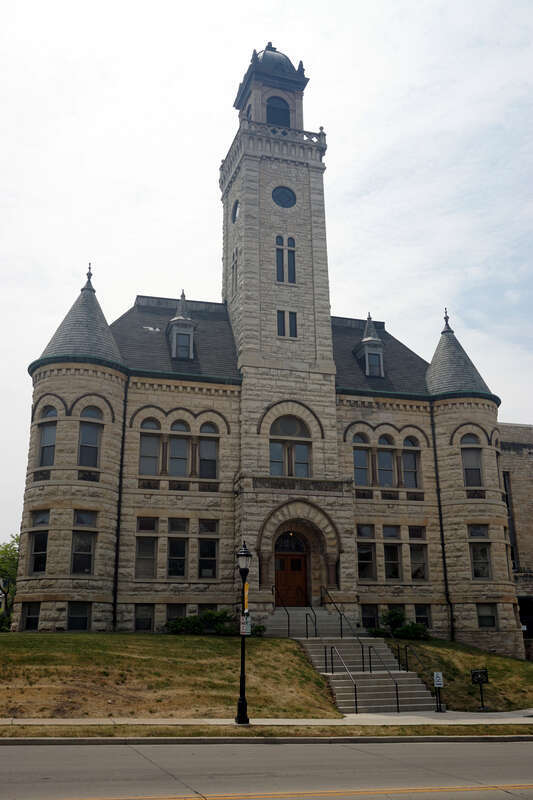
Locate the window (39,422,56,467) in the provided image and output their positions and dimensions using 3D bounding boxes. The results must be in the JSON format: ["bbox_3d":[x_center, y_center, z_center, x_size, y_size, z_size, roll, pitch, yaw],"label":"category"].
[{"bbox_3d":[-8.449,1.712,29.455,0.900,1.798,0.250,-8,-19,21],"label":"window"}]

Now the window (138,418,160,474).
[{"bbox_3d":[-4.975,1.995,32.423,0.960,2.520,0.200,5,-18,-16],"label":"window"}]

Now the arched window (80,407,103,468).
[{"bbox_3d":[-7.170,1.502,30.707,0.900,2.540,0.200,8,-19,-26],"label":"arched window"}]

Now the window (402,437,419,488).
[{"bbox_3d":[6.616,2.832,34.454,0.833,2.445,0.250,5,-18,-16],"label":"window"}]

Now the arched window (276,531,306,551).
[{"bbox_3d":[1.084,6.126,32.558,1.398,0.911,0.150,5,-18,-16],"label":"arched window"}]

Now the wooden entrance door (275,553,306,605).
[{"bbox_3d":[1.087,7.642,32.081,1.430,2.220,0.150,5,-18,-16],"label":"wooden entrance door"}]

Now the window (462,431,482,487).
[{"bbox_3d":[9.332,2.718,34.246,0.920,2.497,0.250,1,-18,-4],"label":"window"}]

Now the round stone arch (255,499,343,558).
[{"bbox_3d":[1.288,5.440,31.854,3.650,2.350,0.600,5,-18,-16],"label":"round stone arch"}]

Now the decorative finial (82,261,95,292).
[{"bbox_3d":[-7.830,-5.460,33.510,0.500,1.416,0.500,5,-18,-16],"label":"decorative finial"}]

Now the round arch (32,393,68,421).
[{"bbox_3d":[-8.915,0.307,31.050,1.860,1.070,0.400,-9,-19,25],"label":"round arch"}]

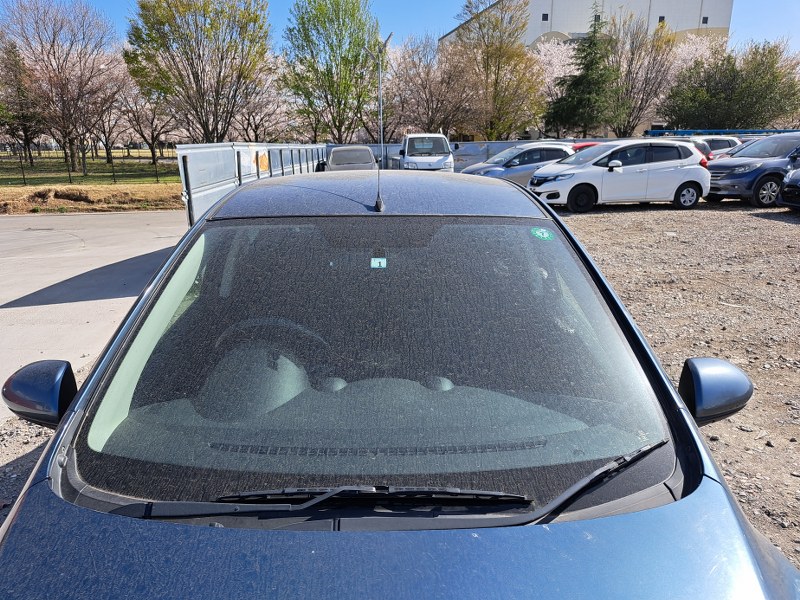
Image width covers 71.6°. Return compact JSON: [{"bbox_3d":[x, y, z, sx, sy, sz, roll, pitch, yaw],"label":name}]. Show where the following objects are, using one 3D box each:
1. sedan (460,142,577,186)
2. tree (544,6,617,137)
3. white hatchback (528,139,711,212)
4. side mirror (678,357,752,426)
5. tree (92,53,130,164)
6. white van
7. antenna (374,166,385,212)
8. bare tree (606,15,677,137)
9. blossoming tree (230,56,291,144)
[{"bbox_3d":[3.765,-4.150,17.362,4.100,1.500,1.700,-4,17,-10],"label":"sedan"},{"bbox_3d":[11.811,-14.387,36.436,4.530,8.700,4.310,-1,17,0],"label":"tree"},{"bbox_3d":[5.047,-2.946,12.988,3.980,1.525,1.700,-4,17,-9],"label":"white hatchback"},{"bbox_3d":[0.826,0.237,1.470,0.200,0.155,0.115,0,17,2],"label":"side mirror"},{"bbox_3d":[-17.639,-11.659,34.002,2.640,6.450,2.640,-1,17,0],"label":"tree"},{"bbox_3d":[0.733,-5.020,20.010,1.680,1.860,4.100,-3,17,-7],"label":"white van"},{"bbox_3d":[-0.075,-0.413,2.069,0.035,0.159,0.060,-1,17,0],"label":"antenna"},{"bbox_3d":[16.254,-14.569,37.446,4.390,8.400,4.170,-1,17,0],"label":"bare tree"},{"bbox_3d":[-8.722,-12.083,34.958,3.910,6.010,3.710,-1,17,0],"label":"blossoming tree"}]

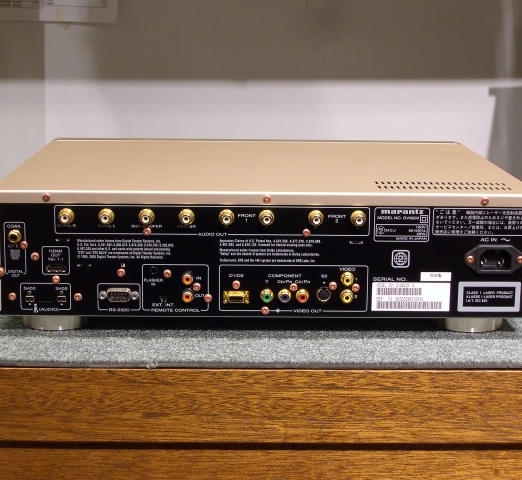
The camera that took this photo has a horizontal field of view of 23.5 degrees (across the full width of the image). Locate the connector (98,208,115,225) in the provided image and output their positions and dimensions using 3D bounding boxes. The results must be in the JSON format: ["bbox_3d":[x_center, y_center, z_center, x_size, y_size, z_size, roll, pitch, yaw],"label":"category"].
[{"bbox_3d":[-0.121,-0.018,0.979,0.013,0.013,0.011,0,11,-1],"label":"connector"}]

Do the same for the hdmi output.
[{"bbox_3d":[-0.163,0.022,1.001,0.016,0.006,0.008,0,11,-1],"label":"hdmi output"}]

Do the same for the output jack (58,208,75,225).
[{"bbox_3d":[-0.153,-0.018,0.986,0.012,0.012,0.011,0,11,-1],"label":"output jack"}]

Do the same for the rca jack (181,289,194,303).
[{"bbox_3d":[-0.058,0.044,0.993,0.009,0.009,0.009,0,11,-1],"label":"rca jack"}]

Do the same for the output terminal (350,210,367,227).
[{"bbox_3d":[0.076,-0.017,0.983,0.012,0.012,0.011,0,11,-1],"label":"output terminal"}]

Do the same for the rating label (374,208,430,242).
[{"bbox_3d":[0.111,-0.012,0.990,0.044,0.027,0.001,0,11,-1],"label":"rating label"}]

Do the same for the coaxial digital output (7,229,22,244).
[{"bbox_3d":[-0.194,-0.002,0.988,0.010,0.010,0.010,0,11,-1],"label":"coaxial digital output"}]

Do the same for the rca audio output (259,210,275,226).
[{"bbox_3d":[0.004,-0.017,0.982,0.012,0.012,0.011,0,11,-1],"label":"rca audio output"}]

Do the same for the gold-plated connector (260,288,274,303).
[{"bbox_3d":[0.005,0.044,0.994,0.010,0.010,0.009,0,11,-1],"label":"gold-plated connector"}]

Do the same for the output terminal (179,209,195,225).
[{"bbox_3d":[-0.059,-0.018,0.988,0.012,0.012,0.011,0,11,-1],"label":"output terminal"}]

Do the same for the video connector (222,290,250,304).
[{"bbox_3d":[-0.020,0.046,1.003,0.020,0.010,0.007,0,11,-1],"label":"video connector"}]

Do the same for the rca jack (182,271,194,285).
[{"bbox_3d":[-0.058,0.030,0.997,0.010,0.010,0.010,0,11,-1],"label":"rca jack"}]

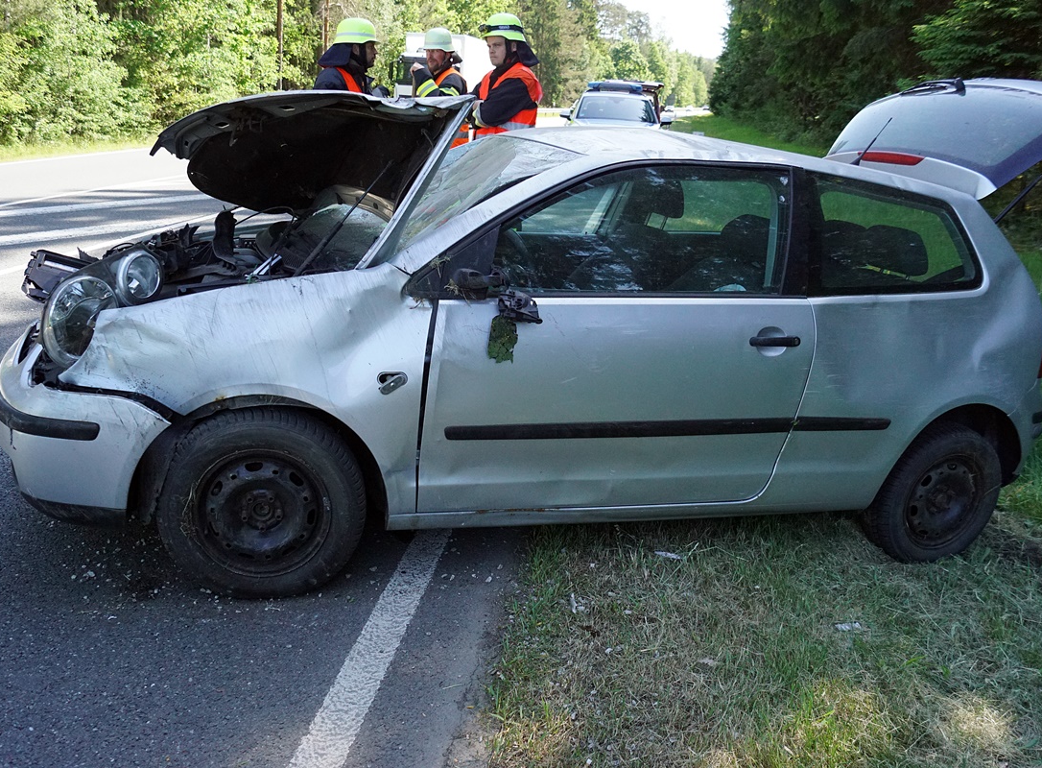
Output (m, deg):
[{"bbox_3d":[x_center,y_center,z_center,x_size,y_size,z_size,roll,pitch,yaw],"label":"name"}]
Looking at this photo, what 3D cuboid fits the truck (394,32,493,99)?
[{"bbox_3d":[-3.080,-13.550,38.400,2.500,3.600,9.000,6,19,9],"label":"truck"}]

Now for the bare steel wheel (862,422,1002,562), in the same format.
[{"bbox_3d":[1.596,0.429,3.358,0.580,0.580,0.185,-3,18,-19],"label":"bare steel wheel"}]

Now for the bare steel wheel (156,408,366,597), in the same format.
[{"bbox_3d":[-0.732,0.345,2.488,0.580,0.580,0.185,1,14,-6],"label":"bare steel wheel"}]

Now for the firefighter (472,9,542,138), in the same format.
[{"bbox_3d":[-0.121,-1.298,5.343,0.420,1.840,0.560,-11,23,-36],"label":"firefighter"}]

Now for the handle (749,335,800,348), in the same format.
[{"bbox_3d":[0.819,-0.138,2.781,0.178,0.035,0.047,1,17,-20],"label":"handle"}]

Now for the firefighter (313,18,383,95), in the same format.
[{"bbox_3d":[-1.125,-1.454,5.738,0.450,1.810,0.560,2,19,-5],"label":"firefighter"}]

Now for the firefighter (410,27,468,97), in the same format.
[{"bbox_3d":[-0.623,-1.717,6.538,0.420,1.810,0.560,-14,25,-42],"label":"firefighter"}]

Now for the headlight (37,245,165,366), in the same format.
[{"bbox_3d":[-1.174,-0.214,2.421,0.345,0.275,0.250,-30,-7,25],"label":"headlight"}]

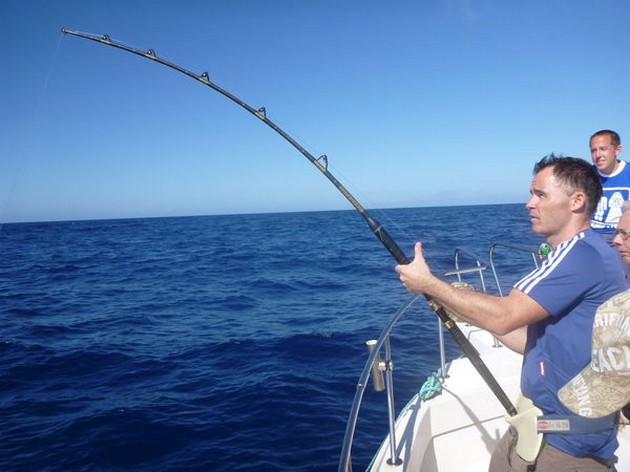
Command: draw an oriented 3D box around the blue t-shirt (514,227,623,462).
[{"bbox_3d":[0.797,0.314,1.600,0.310,0.650,0.470,0,3,29],"label":"blue t-shirt"}]

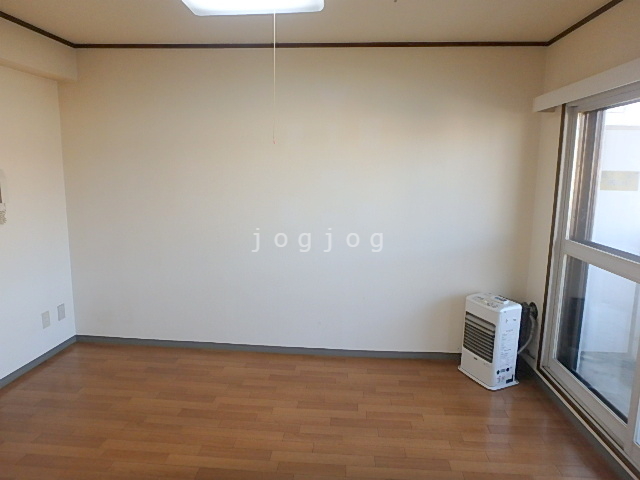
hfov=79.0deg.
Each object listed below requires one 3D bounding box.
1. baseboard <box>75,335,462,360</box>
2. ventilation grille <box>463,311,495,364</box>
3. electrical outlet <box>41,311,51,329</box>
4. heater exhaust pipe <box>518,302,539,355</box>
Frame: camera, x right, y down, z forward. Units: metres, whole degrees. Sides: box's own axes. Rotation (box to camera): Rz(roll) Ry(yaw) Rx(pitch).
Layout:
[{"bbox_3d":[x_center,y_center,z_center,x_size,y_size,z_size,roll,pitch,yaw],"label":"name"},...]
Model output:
[{"bbox_3d":[-0.361,0.902,3.207,3.450,0.064,0.015,2,9,4],"label":"baseboard"},{"bbox_3d":[1.145,0.690,2.777,0.030,0.272,0.292,-2,9,-19],"label":"ventilation grille"},{"bbox_3d":[-2.094,0.615,2.978,0.010,0.120,0.070,2,9,4],"label":"electrical outlet"},{"bbox_3d":[1.470,0.639,2.837,0.150,0.360,0.160,2,9,4],"label":"heater exhaust pipe"}]

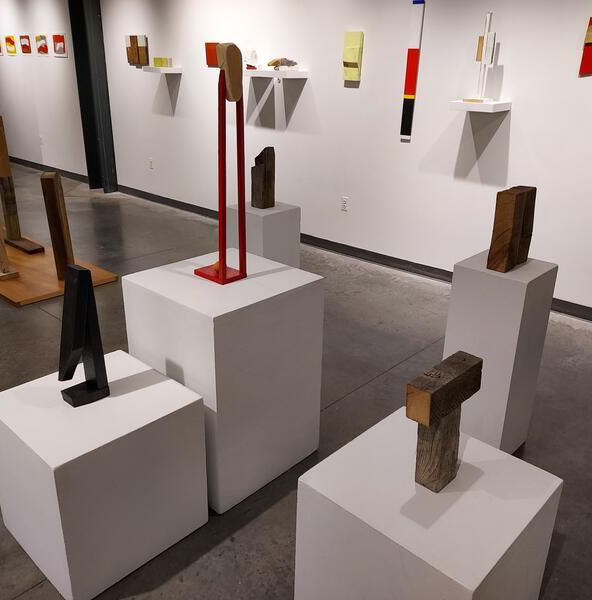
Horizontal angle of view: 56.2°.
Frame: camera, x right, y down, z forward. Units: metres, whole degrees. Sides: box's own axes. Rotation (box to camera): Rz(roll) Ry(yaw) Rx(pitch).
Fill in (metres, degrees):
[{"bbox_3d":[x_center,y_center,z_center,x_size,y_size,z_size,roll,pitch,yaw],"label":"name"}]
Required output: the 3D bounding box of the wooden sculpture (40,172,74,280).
[{"bbox_3d":[-1.814,-0.550,4.271,0.100,0.812,0.131,3,21,4],"label":"wooden sculpture"}]

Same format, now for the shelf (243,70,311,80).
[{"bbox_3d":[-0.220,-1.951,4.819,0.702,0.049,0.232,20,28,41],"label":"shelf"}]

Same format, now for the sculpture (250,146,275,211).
[{"bbox_3d":[-0.166,-0.621,2.810,0.074,0.302,0.089,19,27,39],"label":"sculpture"}]

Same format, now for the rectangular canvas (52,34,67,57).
[{"bbox_3d":[-3.256,-3.493,7.617,0.402,0.281,0.028,20,28,40],"label":"rectangular canvas"}]

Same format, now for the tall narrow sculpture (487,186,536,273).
[{"bbox_3d":[0.844,-0.278,2.164,0.079,0.298,0.209,20,28,40],"label":"tall narrow sculpture"}]

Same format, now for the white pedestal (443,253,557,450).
[{"bbox_3d":[0.767,0.230,2.161,0.272,0.761,0.270,-19,28,-42],"label":"white pedestal"}]

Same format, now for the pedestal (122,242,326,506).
[{"bbox_3d":[-0.281,0.285,2.276,0.543,0.795,0.556,20,28,39],"label":"pedestal"}]

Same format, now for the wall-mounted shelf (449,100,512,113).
[{"bbox_3d":[1.281,-1.351,3.865,0.325,0.055,0.298,20,28,40],"label":"wall-mounted shelf"}]

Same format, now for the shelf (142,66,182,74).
[{"bbox_3d":[-1.398,-2.431,5.888,0.331,0.049,0.243,20,28,41],"label":"shelf"}]

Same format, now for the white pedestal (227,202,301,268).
[{"bbox_3d":[-0.170,-0.107,2.977,0.270,0.776,0.270,19,27,39],"label":"white pedestal"}]

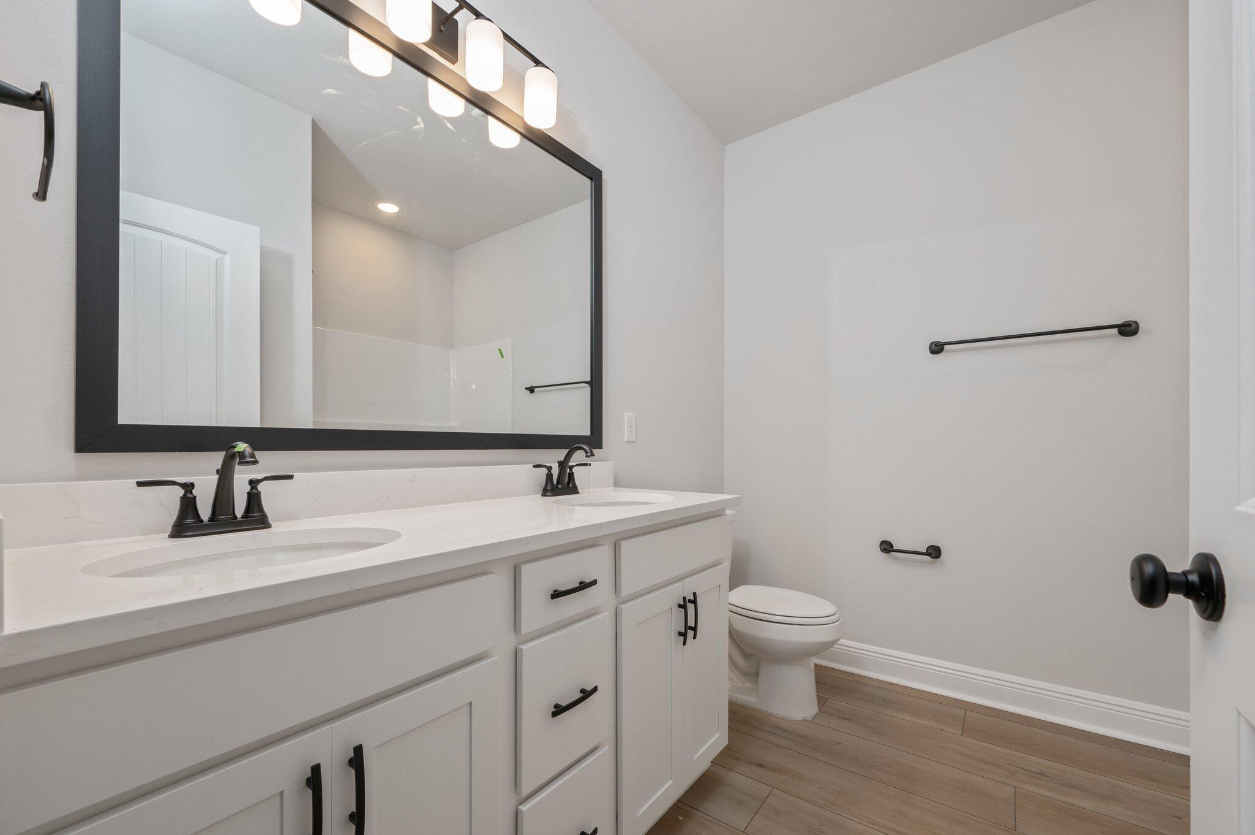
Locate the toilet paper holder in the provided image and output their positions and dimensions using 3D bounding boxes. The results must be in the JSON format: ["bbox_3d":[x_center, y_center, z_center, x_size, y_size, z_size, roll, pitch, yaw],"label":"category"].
[{"bbox_3d":[1.256,0.590,2.173,0.235,0.057,0.080,-2,-3,37],"label":"toilet paper holder"}]

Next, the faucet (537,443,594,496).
[{"bbox_3d":[-0.188,0.176,1.649,0.173,0.172,0.247,-2,-3,37],"label":"faucet"}]

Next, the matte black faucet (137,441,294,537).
[{"bbox_3d":[-0.745,0.133,0.917,0.173,0.172,0.245,-2,-3,37],"label":"matte black faucet"}]

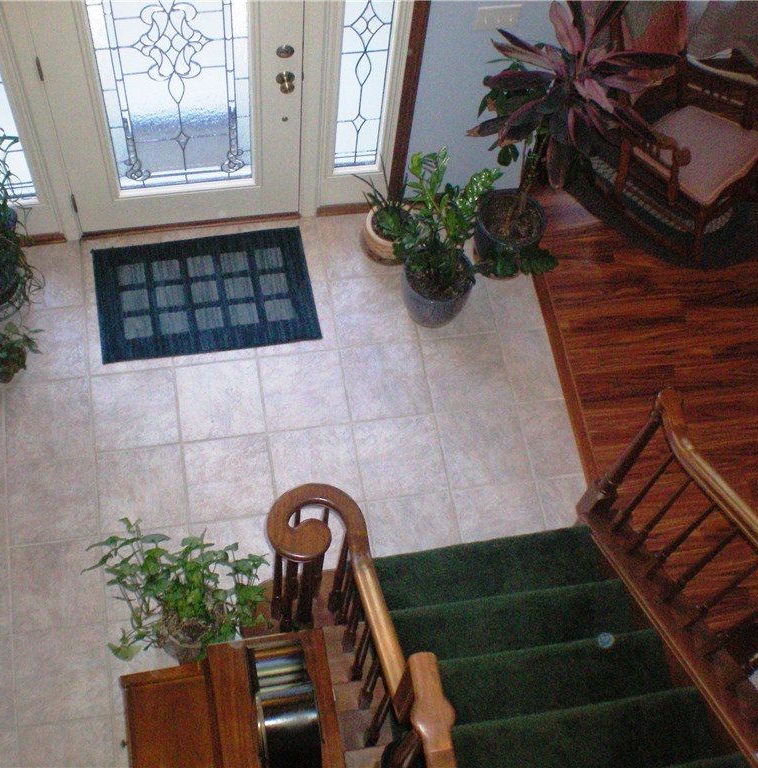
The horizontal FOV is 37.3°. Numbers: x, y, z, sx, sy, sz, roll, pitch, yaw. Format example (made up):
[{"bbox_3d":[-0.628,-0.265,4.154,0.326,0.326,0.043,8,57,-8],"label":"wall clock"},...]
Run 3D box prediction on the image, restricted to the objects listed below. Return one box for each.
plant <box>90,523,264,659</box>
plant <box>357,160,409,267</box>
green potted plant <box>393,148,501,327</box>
[{"bbox_3d":[-0.614,0.620,3.418,0.553,0.463,0.423,-7,63,-8],"label":"plant"},{"bbox_3d":[0.007,-0.696,4.494,0.262,0.473,0.272,-7,63,-8],"label":"plant"},{"bbox_3d":[0.228,-0.537,4.259,0.392,0.775,0.402,-7,63,-8],"label":"green potted plant"}]

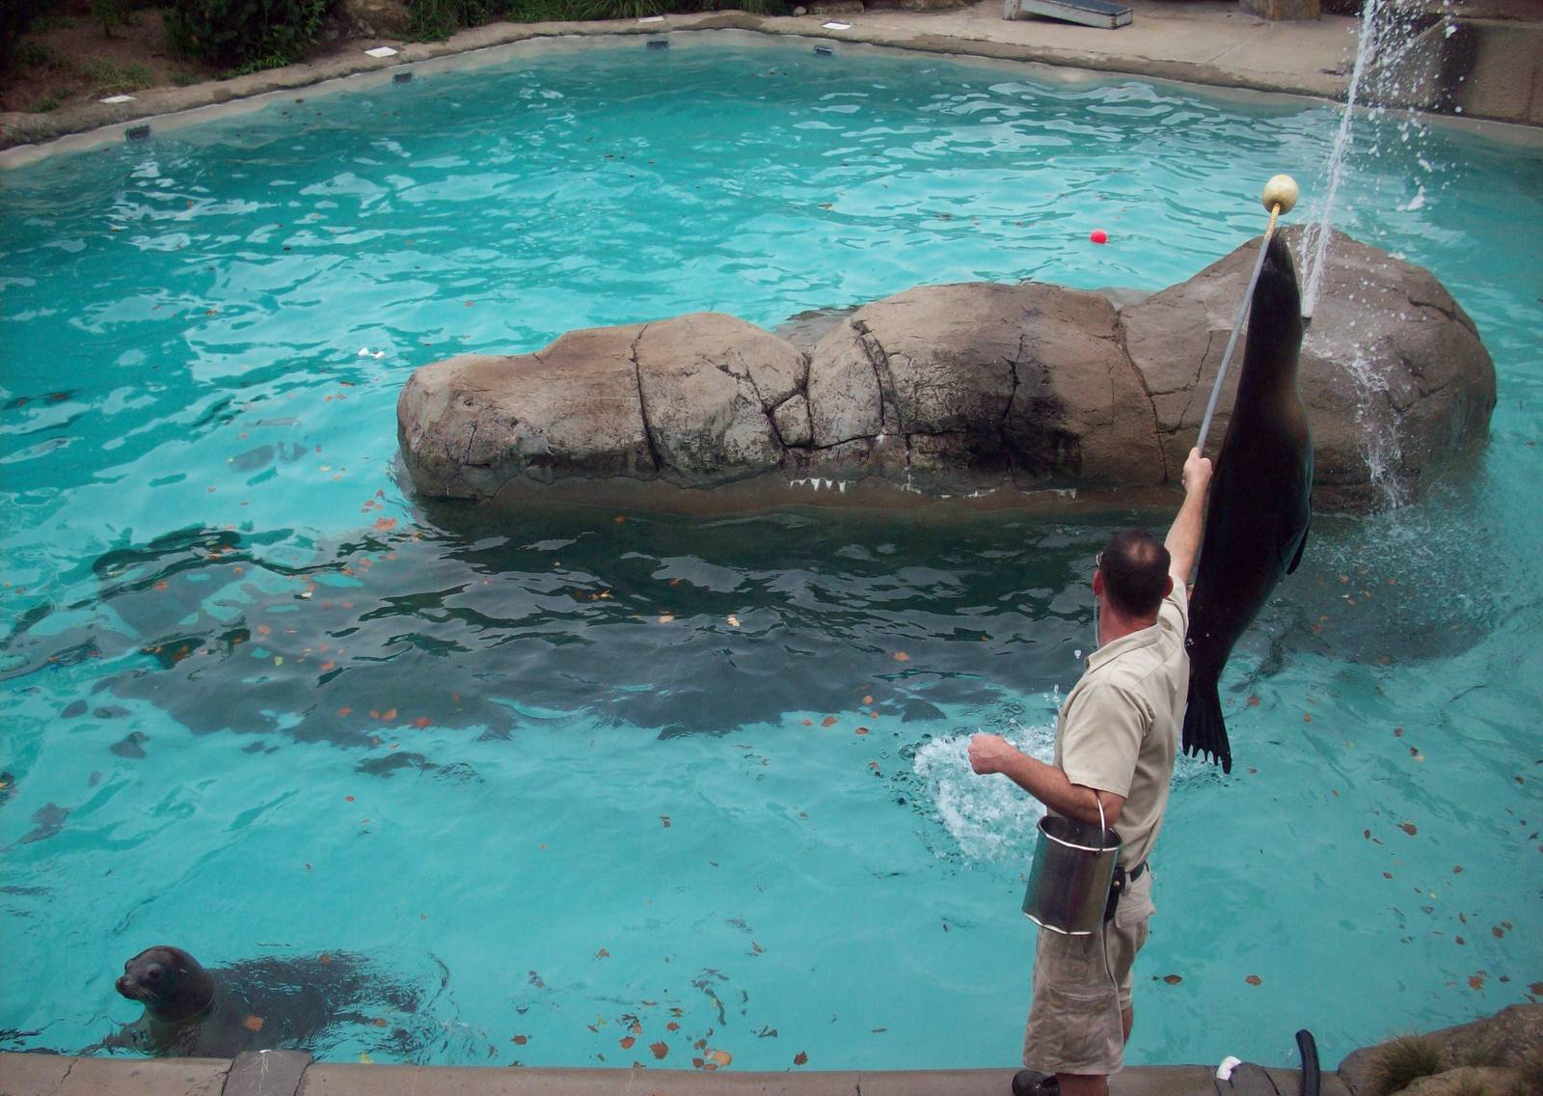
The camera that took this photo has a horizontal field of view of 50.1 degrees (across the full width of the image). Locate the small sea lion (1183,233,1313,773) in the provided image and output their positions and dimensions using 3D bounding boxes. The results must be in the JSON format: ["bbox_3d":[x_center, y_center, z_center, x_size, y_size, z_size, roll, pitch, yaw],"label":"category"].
[{"bbox_3d":[1.490,-0.099,5.214,0.370,1.830,0.400,-15,32,-27],"label":"small sea lion"}]

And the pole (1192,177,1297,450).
[{"bbox_3d":[1.303,-0.651,4.554,0.110,0.110,1.020,32,62,-16],"label":"pole"}]

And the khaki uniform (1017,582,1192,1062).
[{"bbox_3d":[0.790,0.680,3.940,0.360,1.130,0.520,18,33,30],"label":"khaki uniform"}]

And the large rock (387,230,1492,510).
[{"bbox_3d":[0.980,-1.077,8.714,5.600,1.200,1.750,0,28,0],"label":"large rock"}]

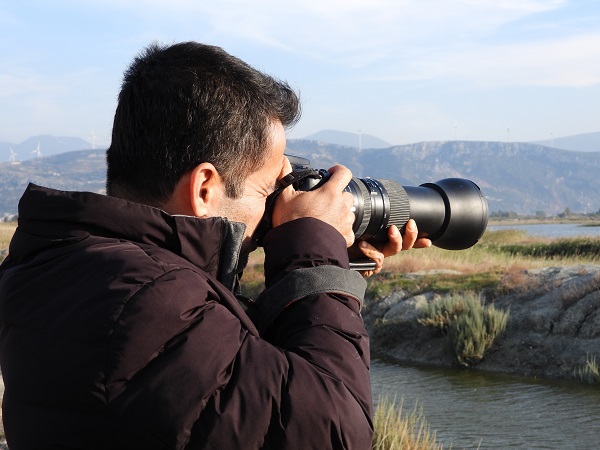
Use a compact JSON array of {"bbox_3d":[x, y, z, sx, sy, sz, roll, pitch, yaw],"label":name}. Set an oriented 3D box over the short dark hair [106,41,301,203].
[{"bbox_3d":[-0.109,-0.108,1.180,0.210,0.188,0.172,12,-4,-22],"label":"short dark hair"}]

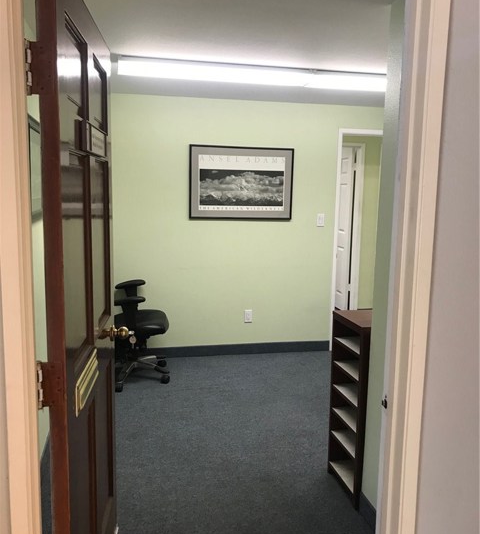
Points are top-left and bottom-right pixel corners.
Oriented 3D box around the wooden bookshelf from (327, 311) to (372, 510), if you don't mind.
[{"bbox_3d":[0.660,0.685,2.581,0.300,0.874,0.344,-1,8,-12],"label":"wooden bookshelf"}]

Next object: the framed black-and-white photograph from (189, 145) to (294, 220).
[{"bbox_3d":[0.021,-0.736,4.576,0.945,0.645,0.025,-1,8,-12],"label":"framed black-and-white photograph"}]

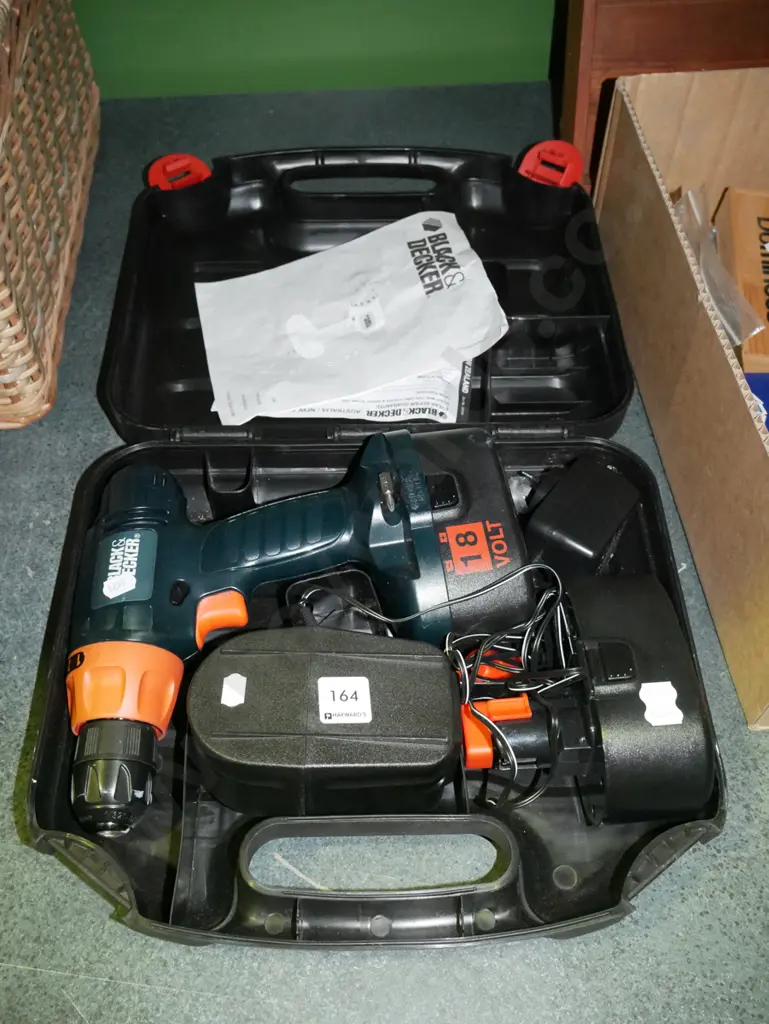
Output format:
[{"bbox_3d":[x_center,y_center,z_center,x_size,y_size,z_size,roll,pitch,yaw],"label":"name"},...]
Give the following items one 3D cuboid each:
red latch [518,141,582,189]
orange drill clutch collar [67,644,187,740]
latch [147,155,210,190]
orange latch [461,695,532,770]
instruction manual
[{"bbox_3d":[0.137,-0.278,0.805,0.049,0.010,0.037,22,81,15],"label":"red latch"},{"bbox_3d":[-0.142,0.102,0.545,0.063,0.063,0.040,-2,57,-2],"label":"orange drill clutch collar"},{"bbox_3d":[-0.167,-0.273,0.808,0.049,0.010,0.037,-23,63,-16],"label":"latch"},{"bbox_3d":[0.061,0.118,0.541,0.037,0.024,0.032,-5,55,-3],"label":"orange latch"},{"bbox_3d":[-0.029,-0.148,0.745,0.212,0.016,0.152,-17,53,1],"label":"instruction manual"}]

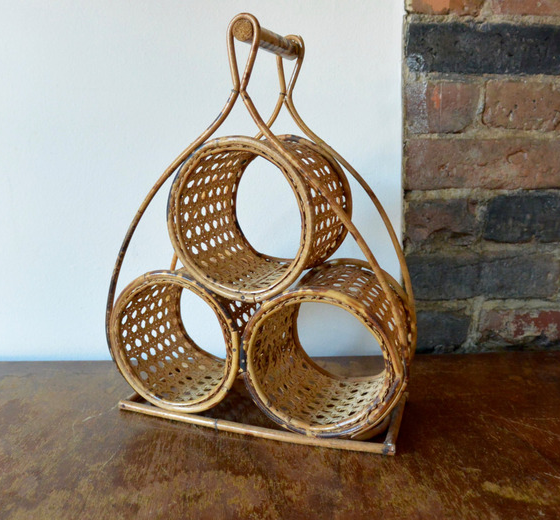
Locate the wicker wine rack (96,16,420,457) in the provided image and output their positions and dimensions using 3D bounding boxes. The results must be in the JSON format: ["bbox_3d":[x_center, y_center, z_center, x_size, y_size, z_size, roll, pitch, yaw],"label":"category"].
[{"bbox_3d":[-0.013,-0.032,0.584,0.305,0.380,0.139,4,12,20],"label":"wicker wine rack"}]

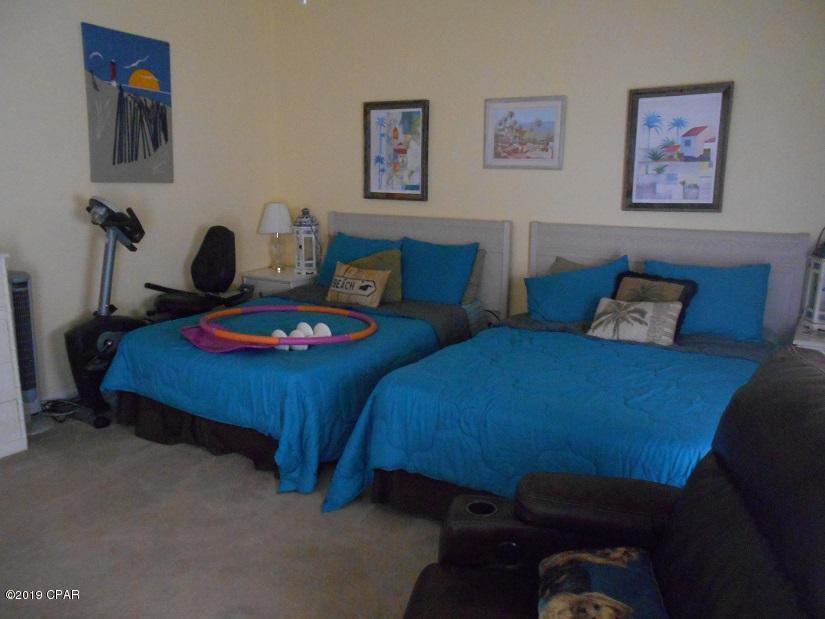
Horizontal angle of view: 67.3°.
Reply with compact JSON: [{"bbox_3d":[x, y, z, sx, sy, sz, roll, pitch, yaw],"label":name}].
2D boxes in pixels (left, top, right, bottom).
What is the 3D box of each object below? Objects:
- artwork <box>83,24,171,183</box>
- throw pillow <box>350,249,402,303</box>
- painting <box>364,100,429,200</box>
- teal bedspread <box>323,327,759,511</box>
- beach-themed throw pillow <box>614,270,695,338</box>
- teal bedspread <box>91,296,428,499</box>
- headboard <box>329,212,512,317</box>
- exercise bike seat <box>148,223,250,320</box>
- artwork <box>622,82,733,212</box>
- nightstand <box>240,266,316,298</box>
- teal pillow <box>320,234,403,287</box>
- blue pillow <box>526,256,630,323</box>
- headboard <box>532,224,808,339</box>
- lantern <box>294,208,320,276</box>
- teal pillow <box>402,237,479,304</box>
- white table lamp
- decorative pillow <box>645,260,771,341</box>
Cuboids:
[{"bbox_3d":[-1.912,-1.368,4.245,0.030,0.985,0.645,8,13,31],"label":"artwork"},{"bbox_3d":[-0.217,-0.255,4.380,0.480,0.420,0.150,4,-11,16],"label":"throw pillow"},{"bbox_3d":[-0.130,-1.221,4.792,0.592,0.742,0.030,8,13,31],"label":"painting"},{"bbox_3d":[0.731,0.550,2.799,1.660,0.620,1.510,8,13,33],"label":"teal bedspread"},{"bbox_3d":[1.323,-0.027,3.456,0.430,0.400,0.150,8,-19,33],"label":"beach-themed throw pillow"},{"bbox_3d":[-0.798,0.353,3.673,1.760,0.610,1.220,8,13,33],"label":"teal bedspread"},{"bbox_3d":[0.011,-0.128,4.862,1.620,1.173,0.070,8,13,31],"label":"headboard"},{"bbox_3d":[-1.520,-0.293,4.458,0.490,0.600,0.620,6,12,23],"label":"exercise bike seat"},{"bbox_3d":[1.563,-0.953,3.696,0.560,0.715,0.035,8,13,33],"label":"artwork"},{"bbox_3d":[-1.075,0.028,5.313,0.550,0.660,0.450,8,13,31],"label":"nightstand"},{"bbox_3d":[-0.378,-0.359,4.626,0.620,0.450,0.170,8,-18,31],"label":"teal pillow"},{"bbox_3d":[1.024,-0.117,3.879,0.650,0.440,0.160,-2,-26,27],"label":"blue pillow"},{"bbox_3d":[1.504,0.073,3.958,1.620,1.173,0.070,8,13,31],"label":"headboard"},{"bbox_3d":[-0.879,-0.556,5.127,0.190,0.550,0.190,1,11,0],"label":"lantern"},{"bbox_3d":[0.180,-0.260,4.307,0.550,0.465,0.170,6,-8,26],"label":"teal pillow"},{"bbox_3d":[-1.165,-0.613,5.321,0.290,0.580,0.290,1,11,0],"label":"white table lamp"},{"bbox_3d":[1.662,-0.060,3.535,0.660,0.450,0.160,8,-14,31],"label":"decorative pillow"}]

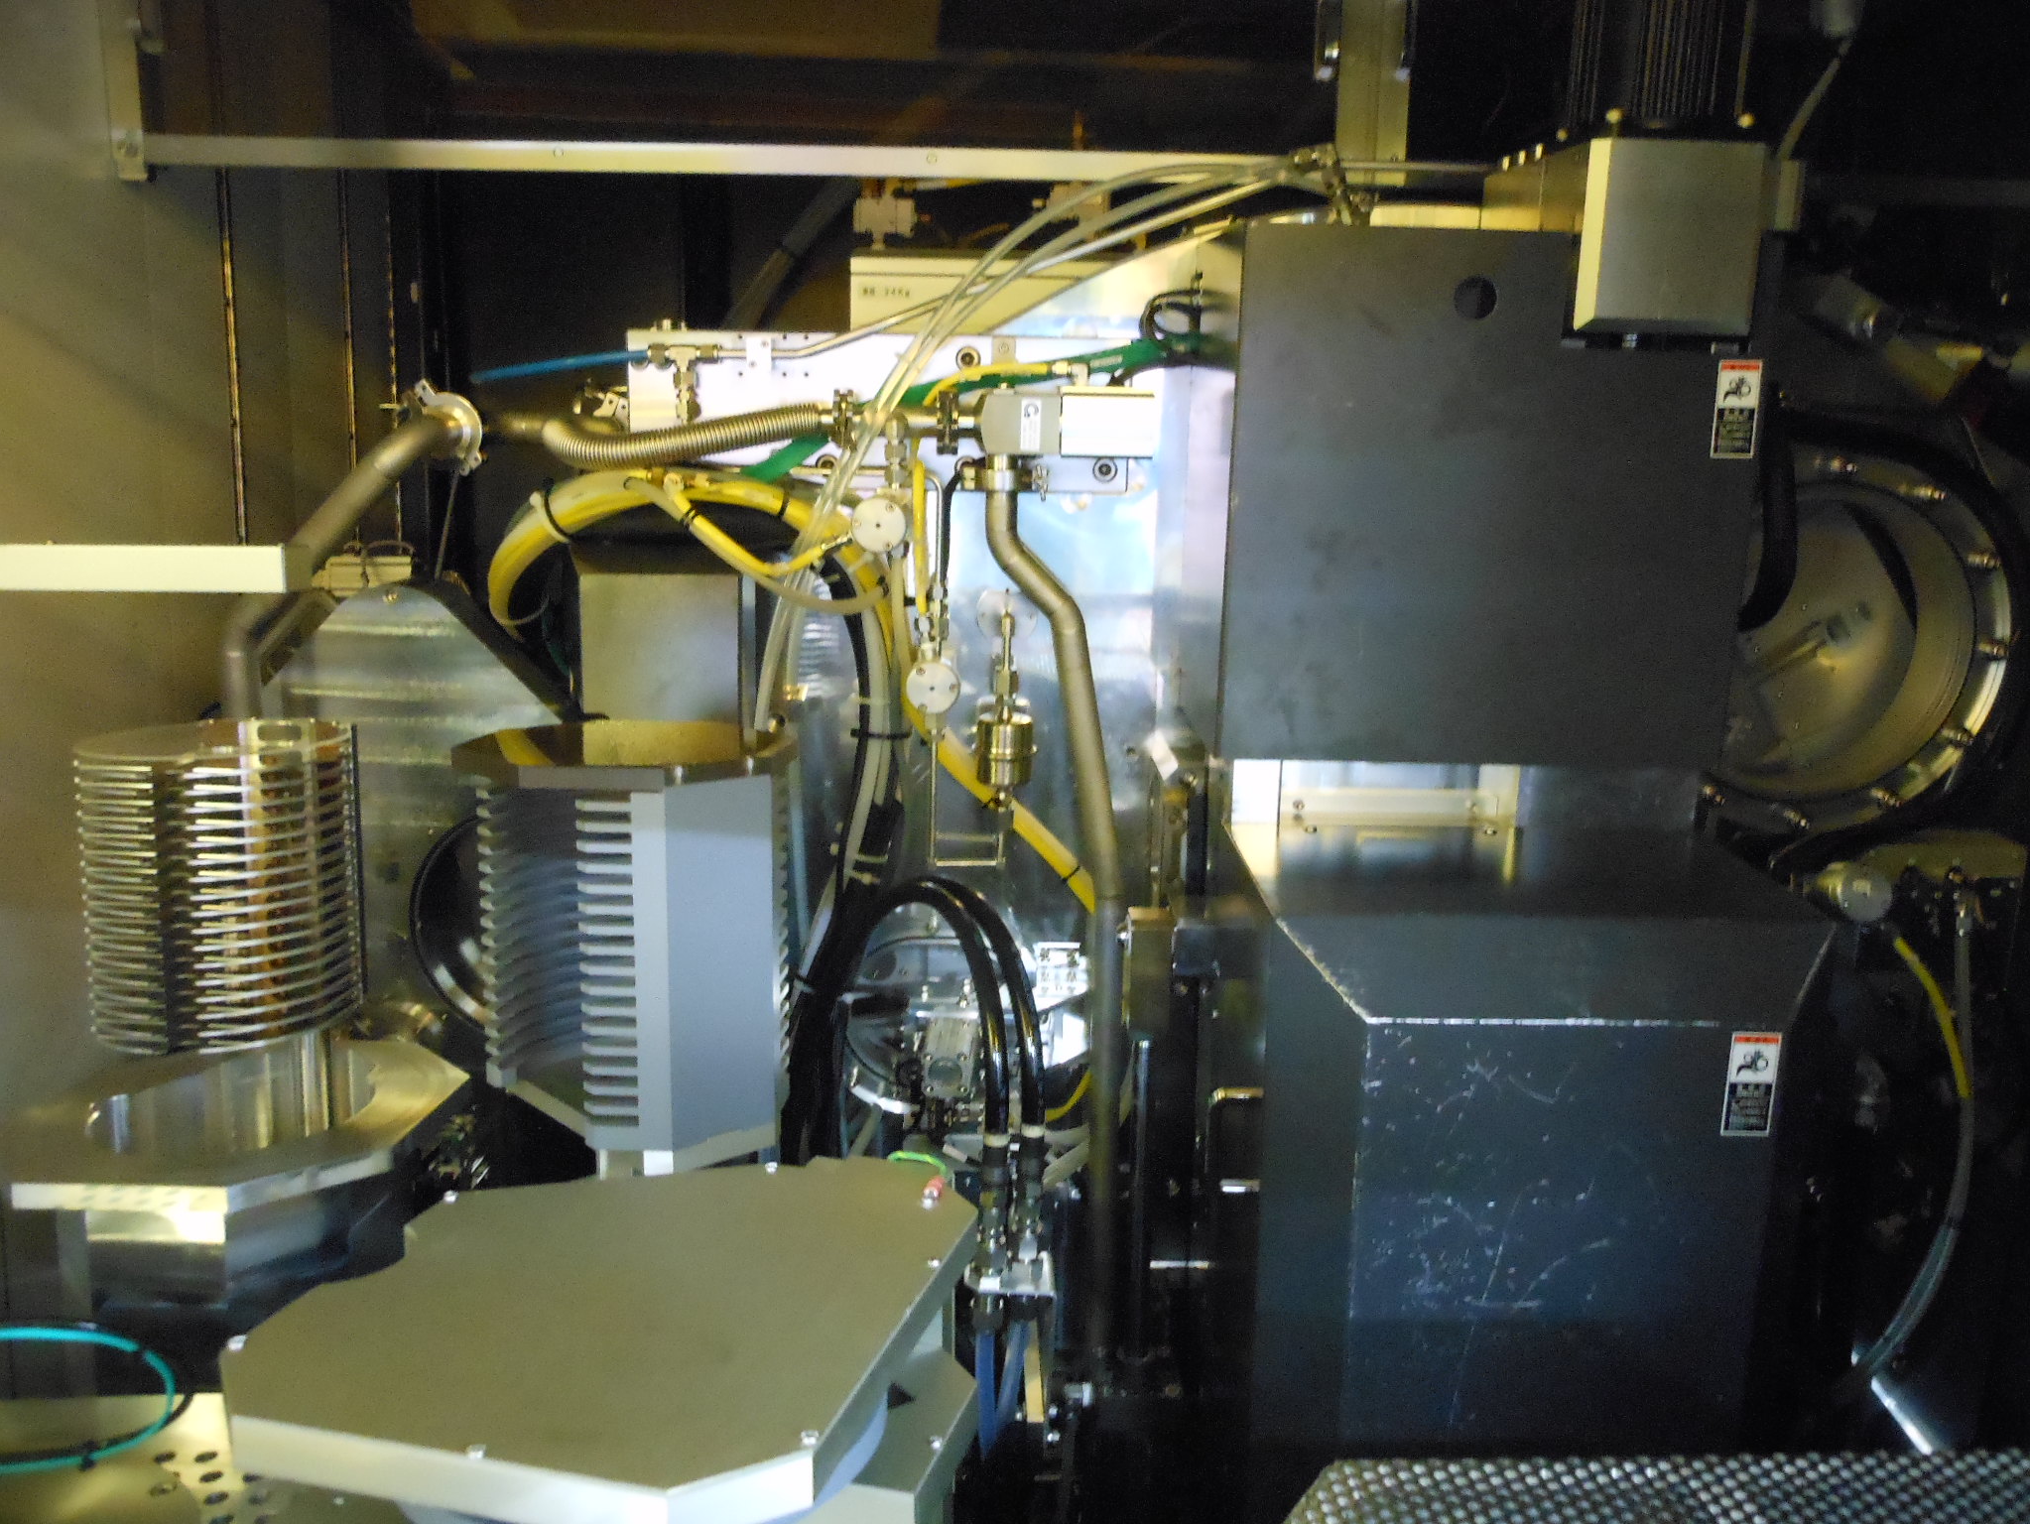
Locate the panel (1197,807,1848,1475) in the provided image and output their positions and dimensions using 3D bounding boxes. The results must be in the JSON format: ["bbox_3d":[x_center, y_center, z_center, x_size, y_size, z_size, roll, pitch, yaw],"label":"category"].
[{"bbox_3d":[0.435,0.327,1.506,0.465,0.450,0.390,1,11,-2],"label":"panel"}]

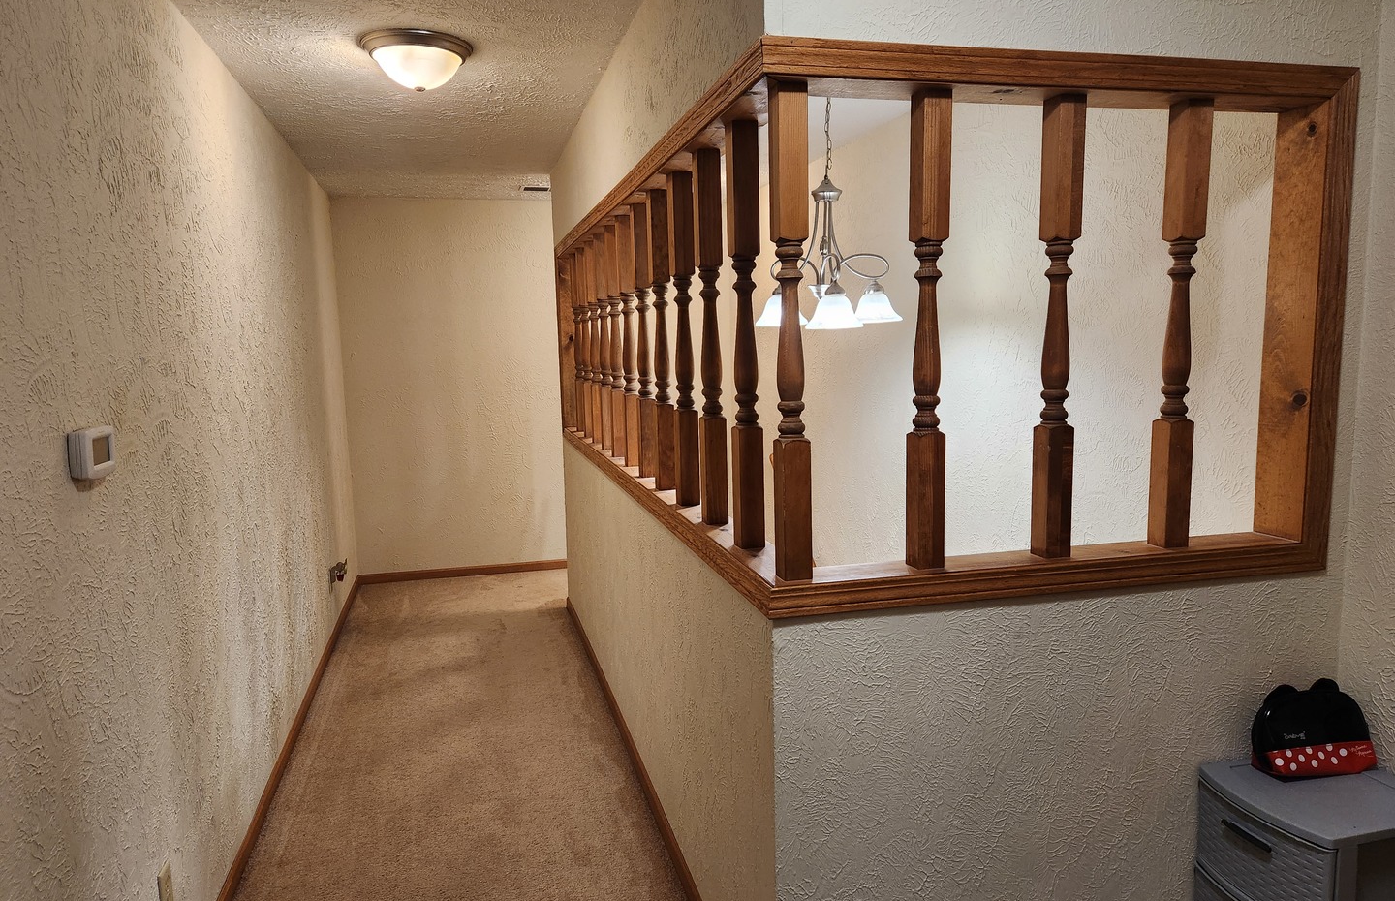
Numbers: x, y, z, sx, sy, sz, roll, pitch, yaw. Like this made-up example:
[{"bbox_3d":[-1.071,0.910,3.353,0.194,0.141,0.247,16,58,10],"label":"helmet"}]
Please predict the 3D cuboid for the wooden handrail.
[{"bbox_3d":[0.298,-0.420,3.512,1.274,1.046,3.558,-3,7,-14],"label":"wooden handrail"}]

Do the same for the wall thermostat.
[{"bbox_3d":[-1.143,0.003,1.754,0.035,0.086,0.136,-3,7,-14],"label":"wall thermostat"}]

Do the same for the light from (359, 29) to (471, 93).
[{"bbox_3d":[-0.874,-1.197,2.912,0.334,0.135,0.334,-3,7,-14],"label":"light"}]

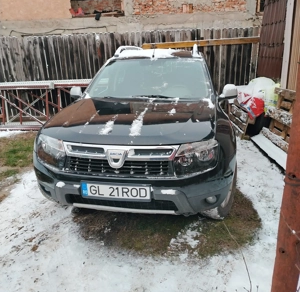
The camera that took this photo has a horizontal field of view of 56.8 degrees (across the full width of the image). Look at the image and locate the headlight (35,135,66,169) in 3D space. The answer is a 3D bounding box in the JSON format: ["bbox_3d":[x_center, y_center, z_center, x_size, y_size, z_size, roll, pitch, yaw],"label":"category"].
[{"bbox_3d":[-0.817,0.045,2.292,0.350,0.240,0.280,5,17,20],"label":"headlight"}]

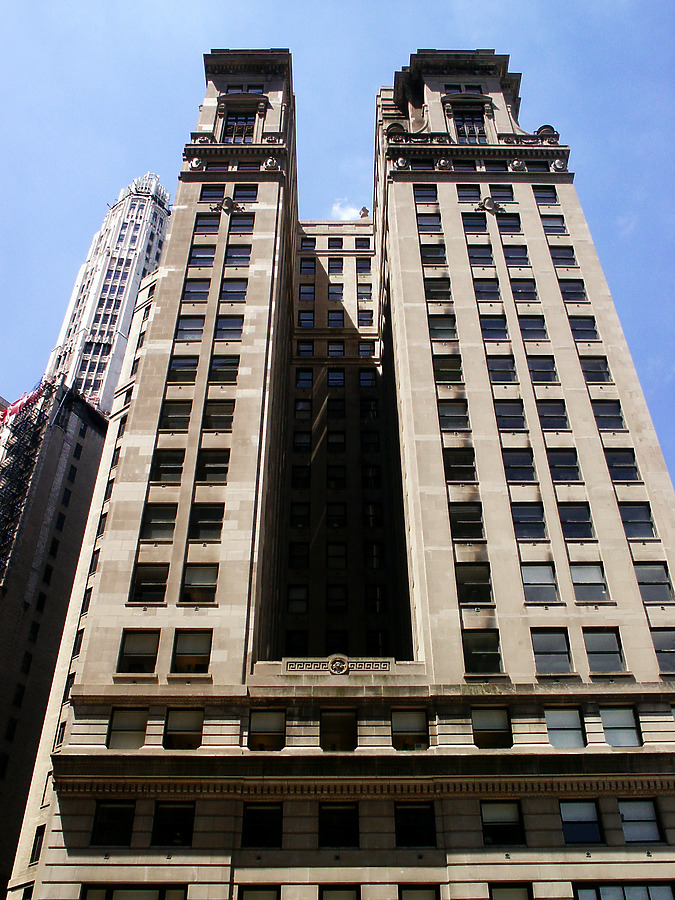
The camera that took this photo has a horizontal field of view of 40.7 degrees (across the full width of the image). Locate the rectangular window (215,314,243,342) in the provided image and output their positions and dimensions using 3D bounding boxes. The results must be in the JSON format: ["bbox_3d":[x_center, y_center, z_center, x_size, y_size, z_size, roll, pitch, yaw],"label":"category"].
[{"bbox_3d":[-6.435,-7.299,54.224,1.580,2.200,0.250,0,-42,0],"label":"rectangular window"}]

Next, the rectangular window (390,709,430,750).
[{"bbox_3d":[2.939,11.340,36.568,1.471,1.760,0.200,0,-42,0],"label":"rectangular window"}]

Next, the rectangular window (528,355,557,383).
[{"bbox_3d":[11.303,-4.407,50.318,1.492,2.109,0.200,0,-42,0],"label":"rectangular window"}]

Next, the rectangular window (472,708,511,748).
[{"bbox_3d":[5.987,10.805,35.174,1.428,1.785,0.250,0,-42,0],"label":"rectangular window"}]

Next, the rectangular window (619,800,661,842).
[{"bbox_3d":[11.566,14.228,34.852,1.480,1.660,0.250,0,-42,0],"label":"rectangular window"}]

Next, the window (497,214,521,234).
[{"bbox_3d":[11.255,-14.776,59.637,1.492,2.109,0.200,0,-42,0],"label":"window"}]

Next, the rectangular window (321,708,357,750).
[{"bbox_3d":[0.053,11.138,36.211,1.478,1.833,0.200,0,-42,0],"label":"rectangular window"}]

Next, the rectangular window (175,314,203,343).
[{"bbox_3d":[-8.621,-7.117,53.526,1.621,2.201,0.200,0,-42,0],"label":"rectangular window"}]

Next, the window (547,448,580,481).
[{"bbox_3d":[11.477,0.809,45.893,1.512,2.131,0.200,0,-42,0],"label":"window"}]

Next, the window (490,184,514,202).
[{"bbox_3d":[10.949,-16.865,60.242,1.523,2.040,0.250,0,-42,0],"label":"window"}]

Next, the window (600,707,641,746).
[{"bbox_3d":[11.018,10.791,35.205,1.360,1.751,0.250,0,-42,0],"label":"window"}]

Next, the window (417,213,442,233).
[{"bbox_3d":[6.106,-14.851,59.973,1.550,2.188,0.200,0,-42,0],"label":"window"}]

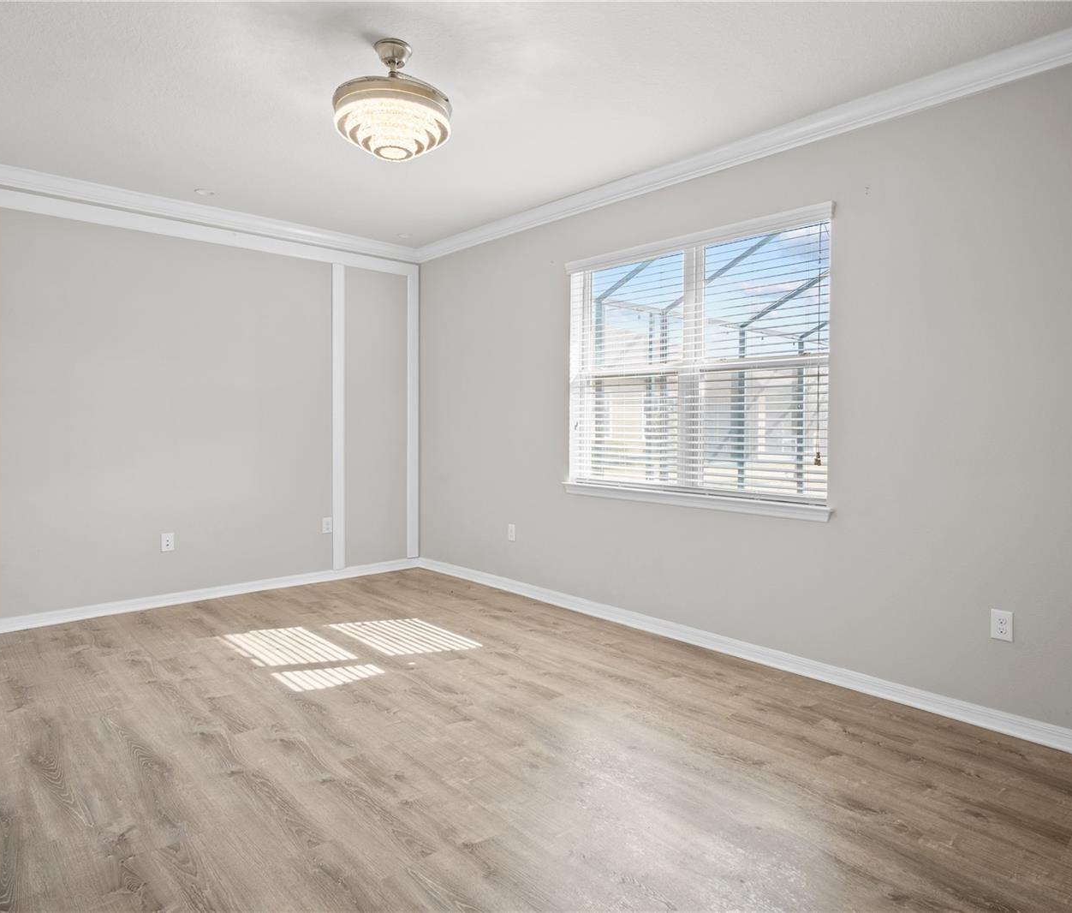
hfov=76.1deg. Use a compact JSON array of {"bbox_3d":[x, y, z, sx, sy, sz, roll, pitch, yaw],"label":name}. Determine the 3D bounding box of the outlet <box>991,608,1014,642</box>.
[{"bbox_3d":[1.975,0.718,2.903,0.010,0.125,0.080,-2,4,-42],"label":"outlet"}]

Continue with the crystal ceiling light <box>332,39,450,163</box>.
[{"bbox_3d":[-0.584,-1.456,2.813,0.478,0.422,0.478,0,3,0],"label":"crystal ceiling light"}]

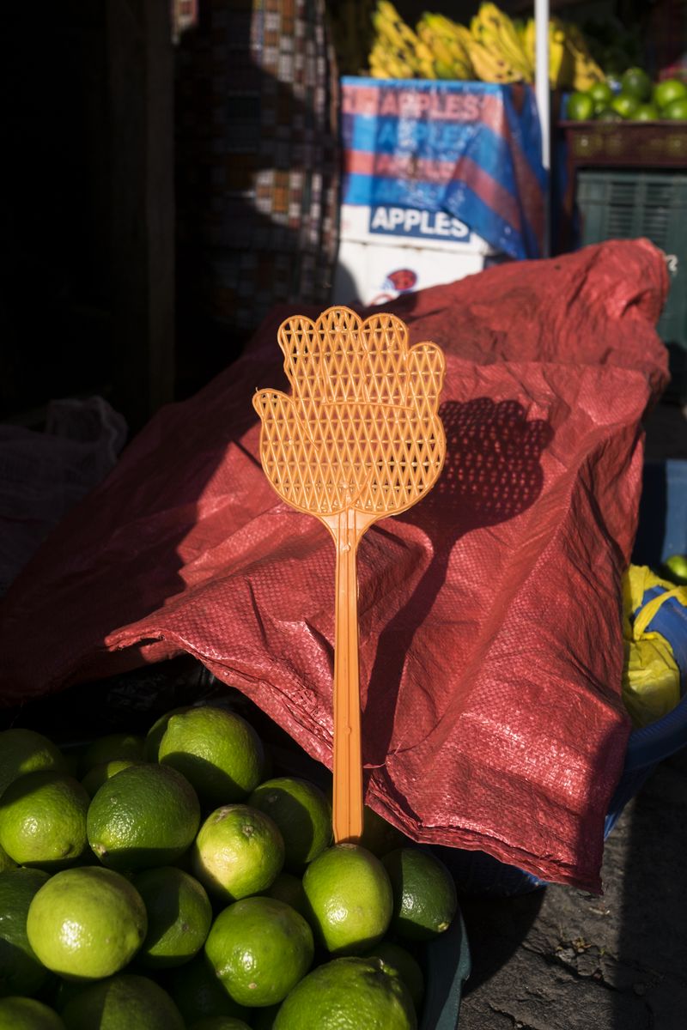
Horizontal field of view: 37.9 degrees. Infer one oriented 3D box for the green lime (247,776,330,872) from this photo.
[{"bbox_3d":[-0.031,0.177,0.575,0.051,0.051,0.051,0,27,0],"label":"green lime"}]

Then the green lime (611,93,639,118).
[{"bbox_3d":[0.538,-0.780,1.910,0.053,0.050,0.052,0,27,0],"label":"green lime"}]

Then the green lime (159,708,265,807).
[{"bbox_3d":[-0.081,0.149,0.618,0.065,0.062,0.062,0,24,0],"label":"green lime"}]

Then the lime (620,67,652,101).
[{"bbox_3d":[0.576,-0.847,1.970,0.062,0.062,0.062,0,27,0],"label":"lime"}]

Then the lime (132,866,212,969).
[{"bbox_3d":[-0.097,0.215,0.535,0.051,0.052,0.051,0,27,0],"label":"lime"}]

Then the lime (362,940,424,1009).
[{"bbox_3d":[0.021,0.251,0.535,0.047,0.047,0.047,0,27,0],"label":"lime"}]

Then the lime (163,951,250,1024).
[{"bbox_3d":[-0.077,0.281,0.592,0.058,0.058,0.058,0,24,0],"label":"lime"}]

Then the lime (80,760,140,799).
[{"bbox_3d":[-0.136,0.185,0.633,0.059,0.059,0.059,0,24,0],"label":"lime"}]

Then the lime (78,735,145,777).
[{"bbox_3d":[-0.148,0.167,0.655,0.049,0.049,0.049,0,27,0],"label":"lime"}]

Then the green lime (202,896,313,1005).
[{"bbox_3d":[-0.046,0.238,0.546,0.060,0.060,0.060,0,24,0],"label":"green lime"}]

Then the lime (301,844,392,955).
[{"bbox_3d":[0.002,0.219,0.572,0.052,0.063,0.055,0,24,0],"label":"lime"}]

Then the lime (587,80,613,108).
[{"bbox_3d":[0.497,-0.818,1.950,0.051,0.050,0.051,0,27,0],"label":"lime"}]

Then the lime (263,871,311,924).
[{"bbox_3d":[-0.034,0.248,0.618,0.058,0.058,0.058,0,24,0],"label":"lime"}]

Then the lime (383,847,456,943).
[{"bbox_3d":[0.039,0.208,0.550,0.047,0.047,0.053,-33,67,0],"label":"lime"}]

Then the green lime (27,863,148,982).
[{"bbox_3d":[-0.140,0.223,0.546,0.065,0.063,0.063,0,24,0],"label":"green lime"}]

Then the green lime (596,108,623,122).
[{"bbox_3d":[0.502,-0.745,1.900,0.050,0.050,0.050,0,27,0],"label":"green lime"}]

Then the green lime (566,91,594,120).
[{"bbox_3d":[0.453,-0.779,1.910,0.051,0.054,0.051,0,27,0],"label":"green lime"}]

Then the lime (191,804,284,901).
[{"bbox_3d":[-0.061,0.196,0.582,0.055,0.057,0.056,0,24,0],"label":"lime"}]

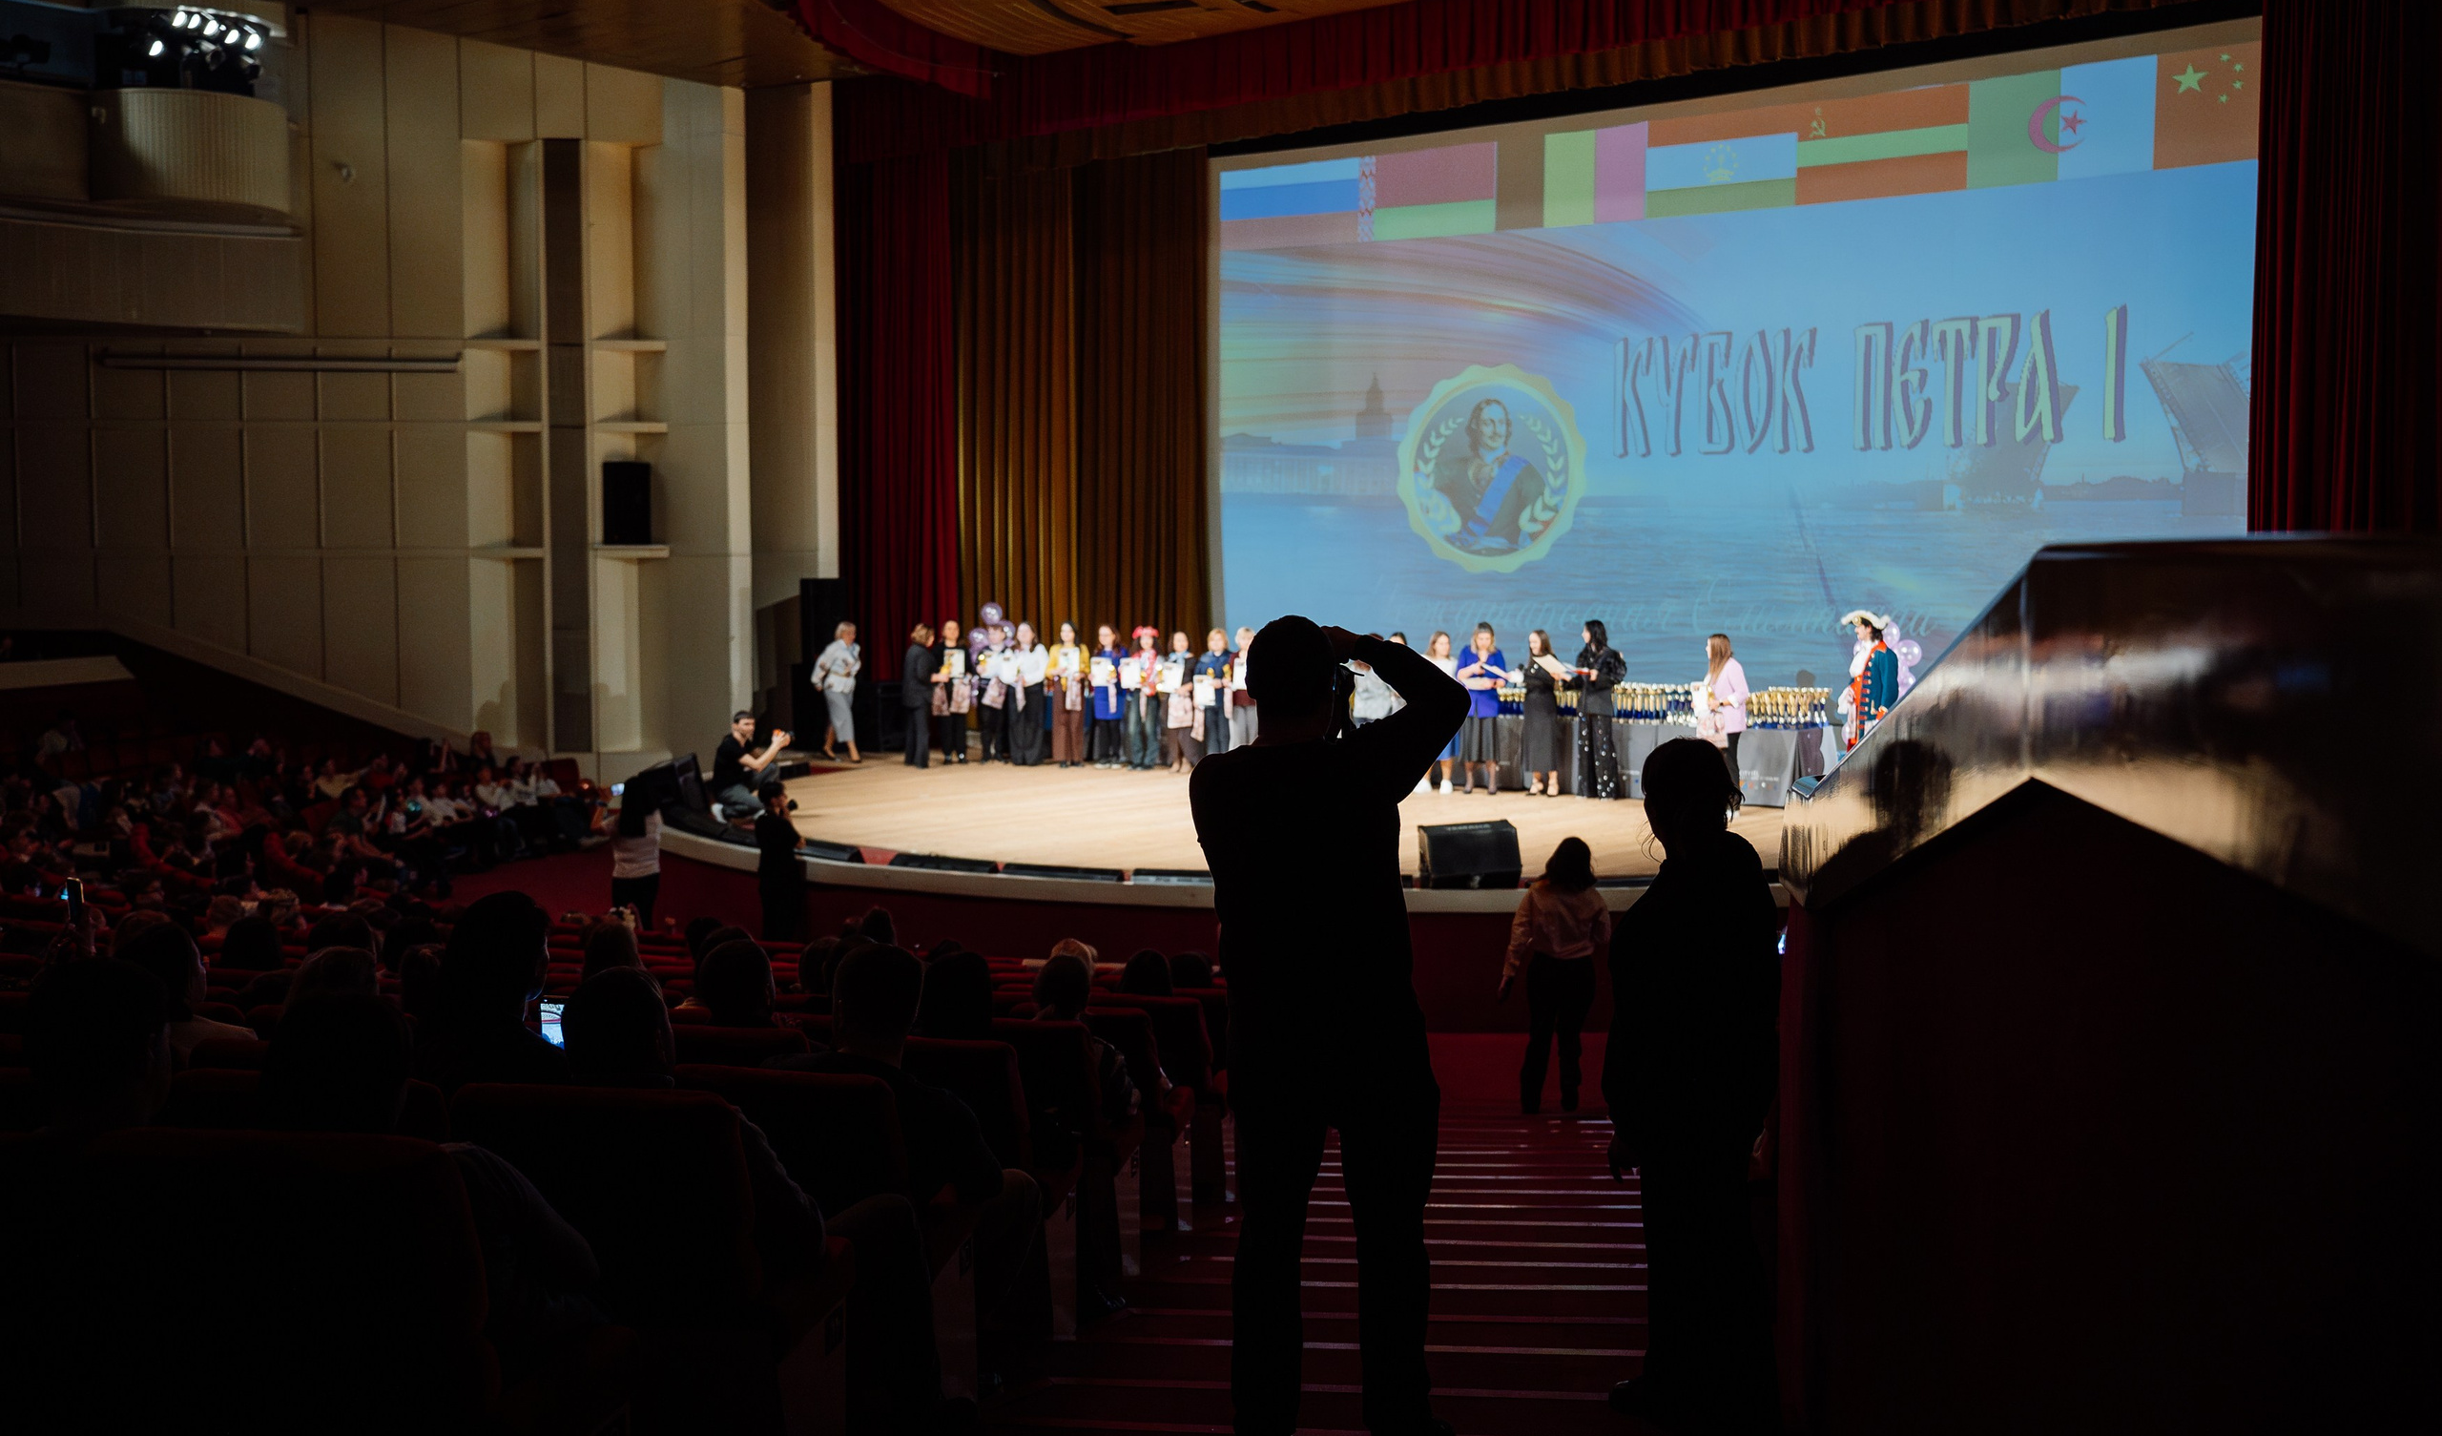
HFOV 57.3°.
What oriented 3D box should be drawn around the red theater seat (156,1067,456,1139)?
[{"bbox_3d":[-1.583,1.076,4.277,0.560,0.950,0.660,1,4,10],"label":"red theater seat"}]

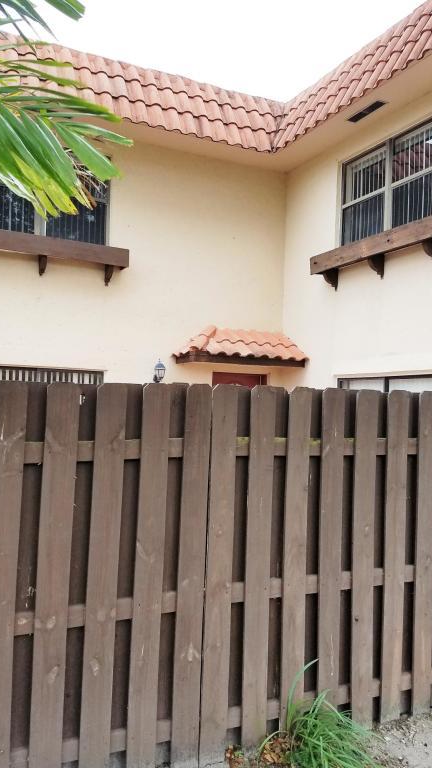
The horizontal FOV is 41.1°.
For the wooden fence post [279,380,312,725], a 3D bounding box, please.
[{"bbox_3d":[0.390,0.877,2.866,0.132,1.711,0.020,2,-1,-23],"label":"wooden fence post"}]

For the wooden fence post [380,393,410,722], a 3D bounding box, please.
[{"bbox_3d":[0.959,0.917,3.109,0.137,1.762,0.020,2,-1,-23],"label":"wooden fence post"}]

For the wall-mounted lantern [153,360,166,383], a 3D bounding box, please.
[{"bbox_3d":[-0.792,-0.182,8.142,0.160,0.365,0.230,2,-1,-27],"label":"wall-mounted lantern"}]

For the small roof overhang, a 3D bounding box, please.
[{"bbox_3d":[0.364,-0.563,8.483,1.936,0.580,0.700,2,-1,-27],"label":"small roof overhang"}]

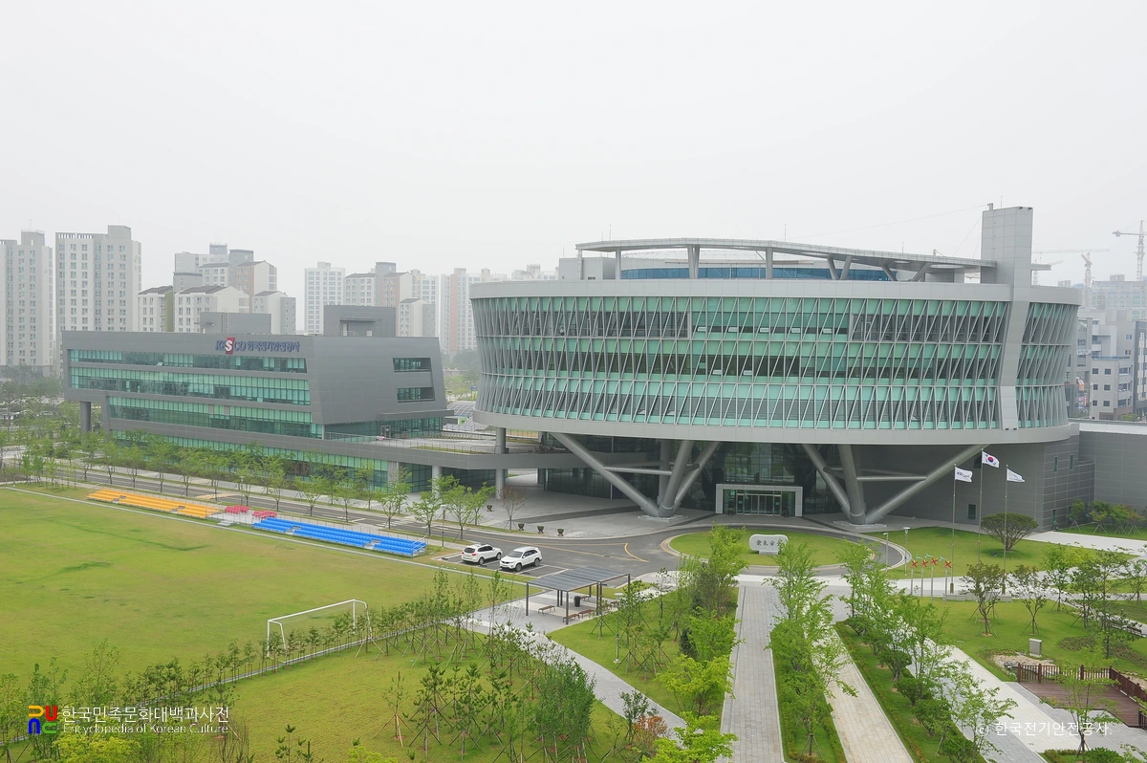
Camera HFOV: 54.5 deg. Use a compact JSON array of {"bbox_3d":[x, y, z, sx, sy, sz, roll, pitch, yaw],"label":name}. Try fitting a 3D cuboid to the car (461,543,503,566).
[{"bbox_3d":[-8.576,16.255,106.140,1.880,1.720,4.650,3,3,35],"label":"car"}]

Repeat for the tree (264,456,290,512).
[{"bbox_3d":[-35.195,12.365,132.811,2.965,6.298,2.965,1,2,0],"label":"tree"}]

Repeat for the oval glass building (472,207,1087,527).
[{"bbox_3d":[24.236,-1.998,142.849,75.850,36.170,49.490,1,2,8],"label":"oval glass building"}]

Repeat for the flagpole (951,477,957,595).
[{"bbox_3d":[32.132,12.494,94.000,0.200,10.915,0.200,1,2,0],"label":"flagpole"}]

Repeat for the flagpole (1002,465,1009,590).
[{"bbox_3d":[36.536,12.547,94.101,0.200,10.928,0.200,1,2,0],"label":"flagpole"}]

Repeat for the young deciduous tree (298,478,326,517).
[{"bbox_3d":[-30.417,13.411,129.451,3.667,4.634,3.667,1,2,0],"label":"young deciduous tree"}]

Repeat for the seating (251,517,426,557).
[{"bbox_3d":[-24.500,15.838,114.940,23.800,1.200,2.100,3,3,36],"label":"seating"}]

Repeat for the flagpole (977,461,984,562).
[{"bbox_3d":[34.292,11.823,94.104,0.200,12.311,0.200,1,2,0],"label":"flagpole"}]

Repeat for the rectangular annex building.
[{"bbox_3d":[-54.169,2.577,188.232,76.390,20.910,25.960,3,3,38],"label":"rectangular annex building"}]

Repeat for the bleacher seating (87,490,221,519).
[{"bbox_3d":[-50.931,14.721,134.681,23.140,1.150,2.100,3,3,35],"label":"bleacher seating"}]

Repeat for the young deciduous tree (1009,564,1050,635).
[{"bbox_3d":[33.860,16.136,82.466,3.050,5.200,3.050,1,2,0],"label":"young deciduous tree"}]

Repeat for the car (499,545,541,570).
[{"bbox_3d":[-4.828,16.374,103.019,1.885,1.720,4.680,3,3,35],"label":"car"}]

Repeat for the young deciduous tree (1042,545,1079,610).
[{"bbox_3d":[39.233,15.737,89.645,3.003,5.415,3.003,1,2,0],"label":"young deciduous tree"}]

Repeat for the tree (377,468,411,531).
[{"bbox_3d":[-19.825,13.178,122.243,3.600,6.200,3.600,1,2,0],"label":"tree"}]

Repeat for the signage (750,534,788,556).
[{"bbox_3d":[19.506,16.242,111.061,3.800,2.000,0.600,1,2,10],"label":"signage"}]

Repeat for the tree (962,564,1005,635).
[{"bbox_3d":[30.267,16.016,82.128,3.170,5.350,3.170,1,2,0],"label":"tree"}]

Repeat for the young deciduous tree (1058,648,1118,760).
[{"bbox_3d":[26.694,16.731,57.627,3.170,5.840,3.170,1,2,0],"label":"young deciduous tree"}]

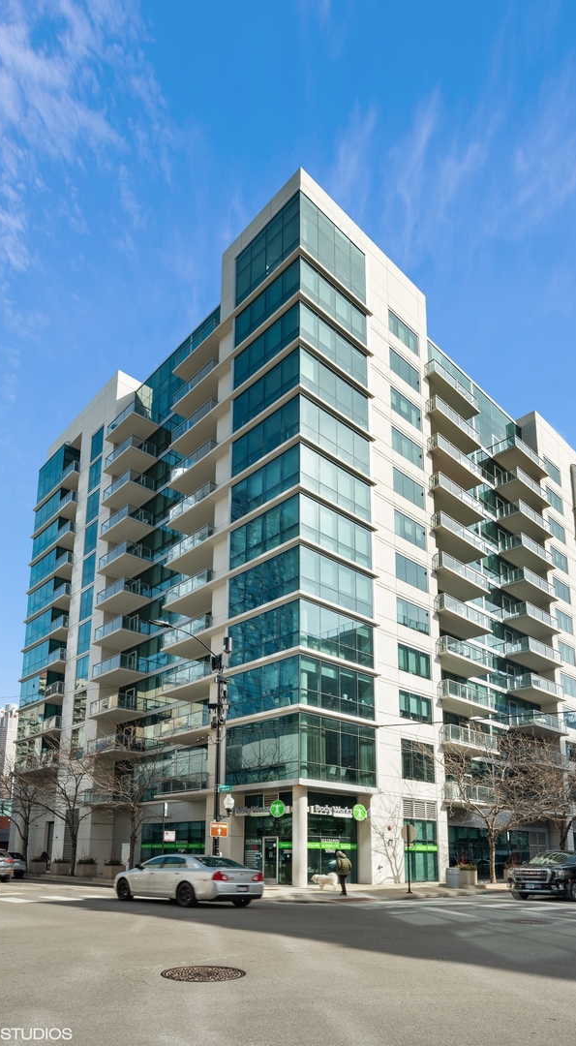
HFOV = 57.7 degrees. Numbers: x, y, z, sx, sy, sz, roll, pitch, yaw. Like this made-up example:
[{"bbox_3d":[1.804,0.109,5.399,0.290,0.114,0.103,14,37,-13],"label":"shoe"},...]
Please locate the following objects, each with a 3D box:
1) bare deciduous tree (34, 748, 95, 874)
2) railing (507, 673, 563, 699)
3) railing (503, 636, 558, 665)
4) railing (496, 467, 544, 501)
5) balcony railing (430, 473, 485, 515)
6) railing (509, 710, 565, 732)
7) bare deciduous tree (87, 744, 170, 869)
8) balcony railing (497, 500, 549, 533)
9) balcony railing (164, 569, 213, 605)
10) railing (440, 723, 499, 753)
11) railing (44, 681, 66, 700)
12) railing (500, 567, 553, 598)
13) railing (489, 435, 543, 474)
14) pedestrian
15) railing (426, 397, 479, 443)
[{"bbox_3d":[-15.104,19.692,35.816,4.100,7.900,4.000,2,-16,-6],"label":"bare deciduous tree"},{"bbox_3d":[22.421,14.902,47.361,5.900,1.150,2.200,15,-21,-41],"label":"railing"},{"bbox_3d":[22.201,11.888,47.022,6.193,1.100,2.000,25,-38,-35],"label":"railing"},{"bbox_3d":[23.061,-3.421,51.617,5.900,1.150,2.200,15,-21,-41],"label":"railing"},{"bbox_3d":[13.549,-1.976,41.513,6.239,1.100,1.200,25,-38,-35],"label":"balcony railing"},{"bbox_3d":[22.198,17.825,46.159,6.338,1.100,2.000,25,-38,-35],"label":"railing"},{"bbox_3d":[-9.200,16.700,30.400,4.700,7.300,4.500,1,-30,0],"label":"bare deciduous tree"},{"bbox_3d":[22.538,-0.018,49.627,6.176,1.100,2.000,25,-38,-35],"label":"balcony railing"},{"bbox_3d":[-6.927,4.807,37.404,1.400,1.150,5.000,15,-21,-41],"label":"balcony railing"},{"bbox_3d":[13.158,15.718,37.751,6.282,1.100,1.200,25,-38,-35],"label":"railing"},{"bbox_3d":[-21.460,15.592,48.251,0.900,1.100,2.730,26,-39,-37],"label":"railing"},{"bbox_3d":[22.440,6.022,48.371,6.341,1.100,2.000,25,-38,-35],"label":"railing"},{"bbox_3d":[23.089,-6.489,52.403,5.900,1.150,2.400,15,-21,-41],"label":"railing"},{"bbox_3d":[2.237,14.218,21.272,0.500,1.680,0.580,-9,-18,28],"label":"pedestrian"},{"bbox_3d":[13.622,-8.117,42.754,6.089,1.100,1.200,25,-38,-35],"label":"railing"}]

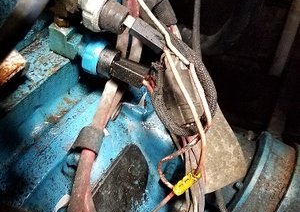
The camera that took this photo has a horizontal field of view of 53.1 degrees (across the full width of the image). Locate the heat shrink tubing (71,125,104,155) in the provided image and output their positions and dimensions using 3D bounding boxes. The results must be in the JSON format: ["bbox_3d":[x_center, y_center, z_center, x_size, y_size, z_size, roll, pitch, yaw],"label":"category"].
[{"bbox_3d":[-0.054,0.029,0.262,0.022,0.018,0.022,30,65,-7],"label":"heat shrink tubing"}]

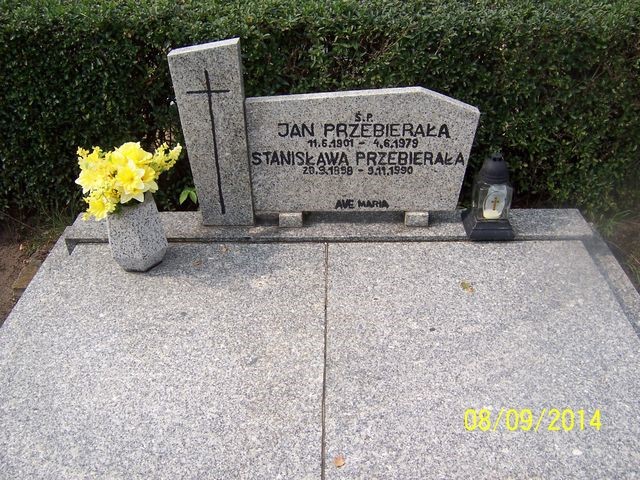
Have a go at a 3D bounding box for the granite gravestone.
[{"bbox_3d":[0.027,-0.339,2.006,0.954,0.632,0.085,0,33,1],"label":"granite gravestone"}]

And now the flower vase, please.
[{"bbox_3d":[-0.592,-0.034,1.946,0.190,0.245,0.168,0,33,1],"label":"flower vase"}]

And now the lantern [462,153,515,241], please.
[{"bbox_3d":[0.582,-0.165,2.045,0.152,0.283,0.155,0,33,1],"label":"lantern"}]

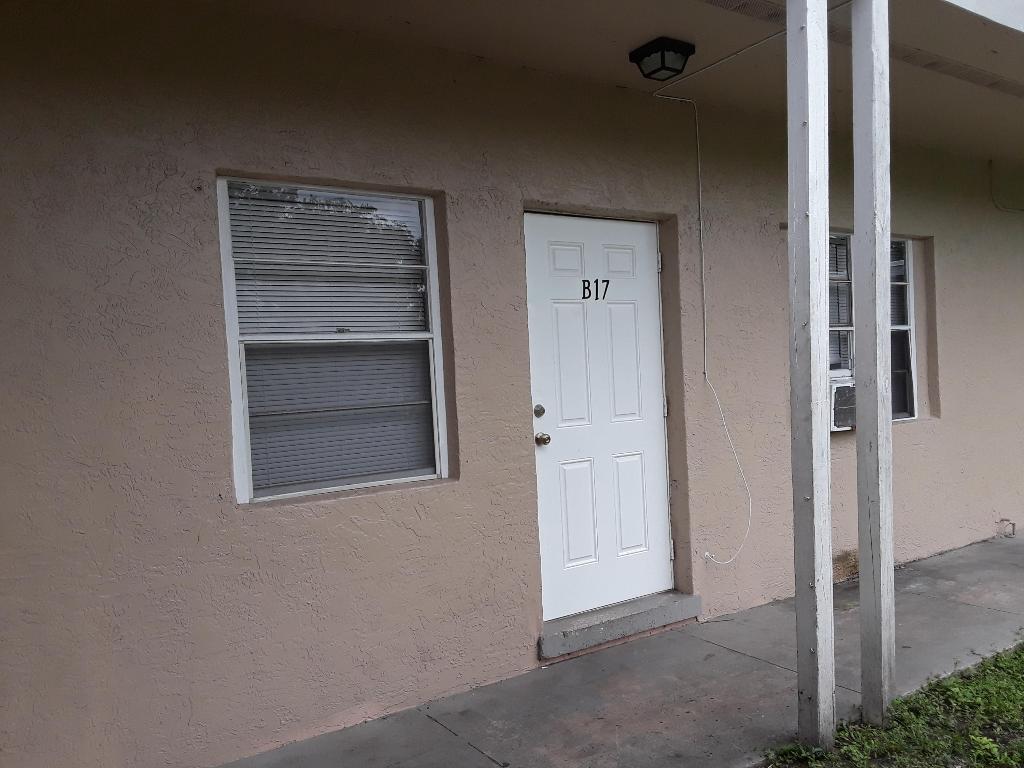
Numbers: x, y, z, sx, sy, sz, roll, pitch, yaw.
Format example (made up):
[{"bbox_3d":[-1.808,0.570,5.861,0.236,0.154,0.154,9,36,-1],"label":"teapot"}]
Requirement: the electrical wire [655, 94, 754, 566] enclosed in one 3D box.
[{"bbox_3d":[1.085,-0.263,4.556,0.620,2.560,0.050,-3,1,-33],"label":"electrical wire"}]

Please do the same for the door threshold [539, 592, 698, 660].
[{"bbox_3d":[0.543,1.226,4.279,1.050,0.125,0.155,-3,1,-33],"label":"door threshold"}]

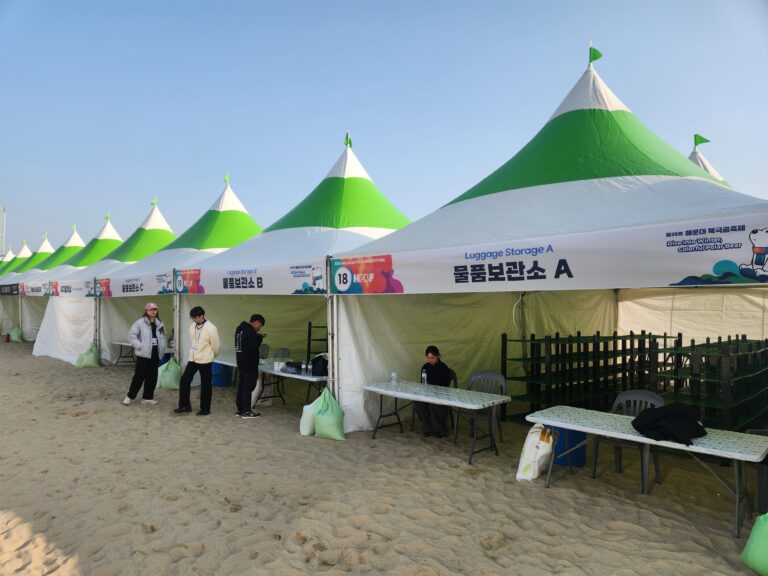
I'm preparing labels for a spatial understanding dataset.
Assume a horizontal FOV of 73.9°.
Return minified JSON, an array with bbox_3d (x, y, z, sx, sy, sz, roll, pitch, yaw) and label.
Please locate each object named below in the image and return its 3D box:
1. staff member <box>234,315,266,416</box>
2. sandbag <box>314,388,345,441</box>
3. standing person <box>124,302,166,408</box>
[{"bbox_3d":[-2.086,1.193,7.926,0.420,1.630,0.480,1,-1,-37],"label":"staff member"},{"bbox_3d":[-0.724,1.674,6.780,0.350,0.640,0.280,-1,0,24],"label":"sandbag"},{"bbox_3d":[-4.140,1.149,8.820,0.640,1.730,0.400,-1,0,-38],"label":"standing person"}]

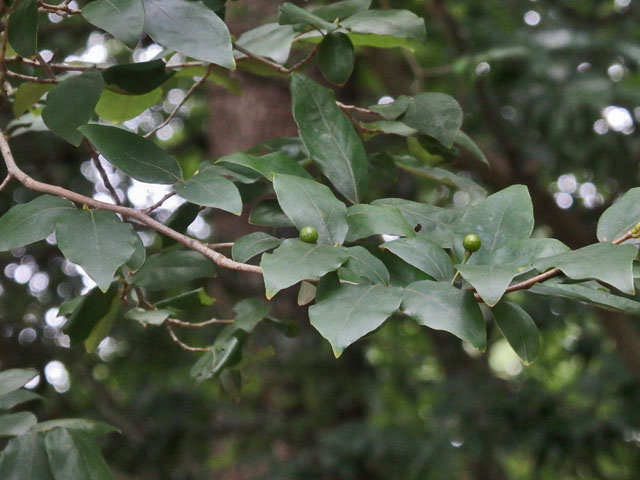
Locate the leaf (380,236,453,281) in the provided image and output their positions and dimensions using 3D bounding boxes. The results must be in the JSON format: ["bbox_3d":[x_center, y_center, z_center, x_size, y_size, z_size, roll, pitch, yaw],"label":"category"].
[{"bbox_3d":[0.071,0.011,3.182,0.057,0.031,0.012,28,-39,16],"label":"leaf"}]

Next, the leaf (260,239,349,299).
[{"bbox_3d":[-0.010,0.018,2.953,0.064,0.013,0.043,-30,45,-33],"label":"leaf"}]

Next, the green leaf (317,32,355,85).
[{"bbox_3d":[0.011,-0.121,3.050,0.030,0.046,0.010,-4,-37,-2],"label":"green leaf"}]

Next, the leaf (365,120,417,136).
[{"bbox_3d":[0.050,-0.083,3.400,0.044,0.010,0.025,8,24,17],"label":"leaf"}]

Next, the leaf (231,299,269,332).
[{"bbox_3d":[-0.046,0.050,3.060,0.042,0.012,0.030,-17,24,50],"label":"leaf"}]

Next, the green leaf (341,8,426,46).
[{"bbox_3d":[0.042,-0.142,3.050,0.058,0.015,0.036,6,35,5],"label":"green leaf"}]

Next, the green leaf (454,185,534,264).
[{"bbox_3d":[0.114,-0.010,3.007,0.049,0.066,0.012,21,-26,15],"label":"green leaf"}]

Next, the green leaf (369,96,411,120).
[{"bbox_3d":[0.047,-0.088,3.060,0.042,0.013,0.029,-12,32,-40],"label":"green leaf"}]

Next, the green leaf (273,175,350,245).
[{"bbox_3d":[-0.007,-0.022,3.151,0.035,0.071,0.012,-34,-21,-23],"label":"green leaf"}]

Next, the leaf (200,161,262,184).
[{"bbox_3d":[-0.060,-0.043,3.030,0.044,0.013,0.033,5,37,13],"label":"leaf"}]

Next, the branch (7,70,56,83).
[{"bbox_3d":[-0.197,-0.112,3.135,0.034,0.005,0.010,9,0,0],"label":"branch"}]

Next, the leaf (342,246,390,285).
[{"bbox_3d":[0.029,0.016,3.039,0.048,0.030,0.009,34,-26,21],"label":"leaf"}]

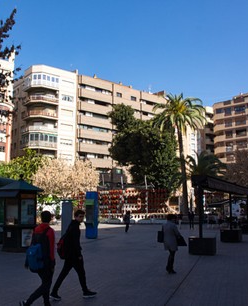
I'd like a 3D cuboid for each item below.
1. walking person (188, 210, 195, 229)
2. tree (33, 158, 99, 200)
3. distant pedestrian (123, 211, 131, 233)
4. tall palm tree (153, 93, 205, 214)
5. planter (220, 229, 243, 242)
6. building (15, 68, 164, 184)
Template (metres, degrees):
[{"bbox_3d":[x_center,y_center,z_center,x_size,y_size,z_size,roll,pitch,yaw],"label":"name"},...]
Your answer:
[{"bbox_3d":[5.735,5.795,29.961,0.550,1.650,0.420,0,-9,0],"label":"walking person"},{"bbox_3d":[-7.210,3.953,42.411,8.100,9.200,7.600,0,-9,0],"label":"tree"},{"bbox_3d":[0.157,5.102,25.715,0.500,1.630,0.520,7,-11,-36],"label":"distant pedestrian"},{"bbox_3d":[7.050,0.152,44.045,7.000,16.500,7.000,0,-9,0],"label":"tall palm tree"},{"bbox_3d":[5.858,4.456,18.630,1.020,0.670,1.020,-5,-10,29],"label":"planter"},{"bbox_3d":[-7.999,-0.296,83.113,36.500,30.600,15.000,7,-11,-36],"label":"building"}]

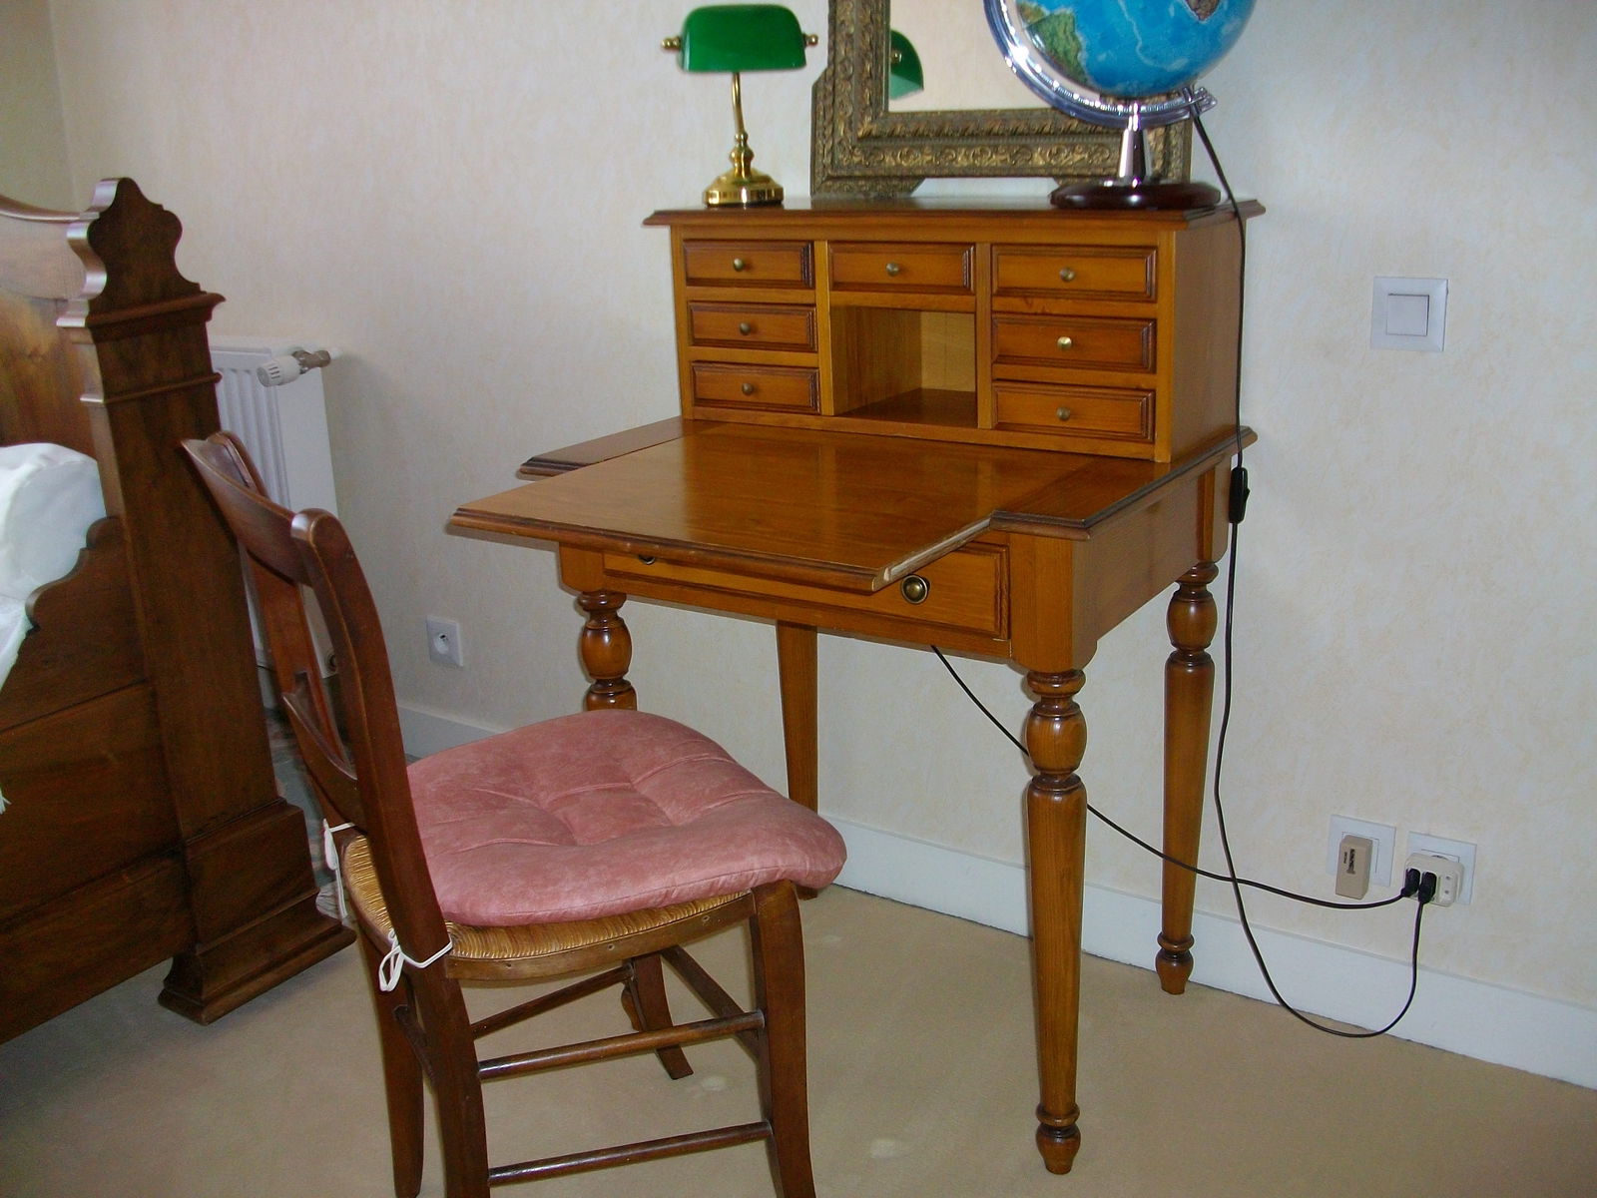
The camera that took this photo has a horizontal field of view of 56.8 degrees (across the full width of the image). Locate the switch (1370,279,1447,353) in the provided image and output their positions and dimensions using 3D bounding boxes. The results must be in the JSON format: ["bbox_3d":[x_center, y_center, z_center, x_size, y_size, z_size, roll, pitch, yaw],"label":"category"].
[{"bbox_3d":[0.679,-0.316,1.643,0.081,0.081,0.012,9,21,32],"label":"switch"}]

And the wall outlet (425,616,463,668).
[{"bbox_3d":[-0.641,0.078,2.677,0.081,0.081,0.012,9,21,32],"label":"wall outlet"}]

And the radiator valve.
[{"bbox_3d":[-0.864,-0.401,2.561,0.051,0.051,0.138,9,21,32],"label":"radiator valve"}]

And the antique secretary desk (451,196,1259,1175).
[{"bbox_3d":[0.060,0.086,1.728,0.705,1.027,0.737,9,21,32],"label":"antique secretary desk"}]

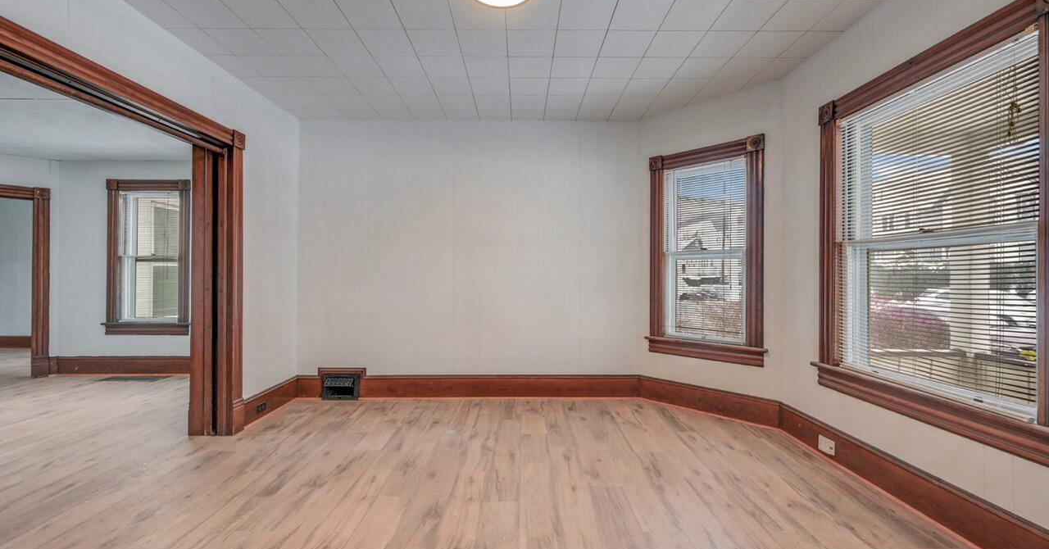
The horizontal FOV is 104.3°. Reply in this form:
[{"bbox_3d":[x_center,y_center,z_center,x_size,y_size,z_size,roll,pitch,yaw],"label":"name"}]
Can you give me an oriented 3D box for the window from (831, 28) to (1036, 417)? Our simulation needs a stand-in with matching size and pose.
[{"bbox_3d":[1.976,-0.196,2.035,0.120,1.525,1.030,0,0,0],"label":"window"}]

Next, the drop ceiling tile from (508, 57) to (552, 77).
[{"bbox_3d":[0.041,-1.495,2.933,0.305,0.016,0.305,0,0,-1],"label":"drop ceiling tile"}]

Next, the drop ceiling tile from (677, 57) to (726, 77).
[{"bbox_3d":[1.261,-1.479,2.915,0.305,0.015,0.303,0,0,0],"label":"drop ceiling tile"}]

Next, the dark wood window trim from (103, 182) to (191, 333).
[{"bbox_3d":[-4.469,-0.201,4.884,1.000,1.800,0.130,0,0,-1],"label":"dark wood window trim"}]

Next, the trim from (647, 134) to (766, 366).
[{"bbox_3d":[1.531,-0.185,3.523,0.120,1.822,1.010,0,0,-45],"label":"trim"}]

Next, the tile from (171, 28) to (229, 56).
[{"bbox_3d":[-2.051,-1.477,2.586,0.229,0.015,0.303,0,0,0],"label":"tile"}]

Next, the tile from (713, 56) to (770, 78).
[{"bbox_3d":[1.565,-1.481,2.916,0.305,0.020,0.305,0,0,-1],"label":"tile"}]

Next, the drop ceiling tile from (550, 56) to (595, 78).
[{"bbox_3d":[0.348,-1.495,2.936,0.305,0.016,0.305,0,0,-1],"label":"drop ceiling tile"}]

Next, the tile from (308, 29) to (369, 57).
[{"bbox_3d":[-1.175,-1.477,2.591,0.305,0.018,0.302,0,0,-1],"label":"tile"}]

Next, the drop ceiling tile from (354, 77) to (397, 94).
[{"bbox_3d":[-1.180,-1.477,3.191,0.305,0.018,0.302,0,0,-1],"label":"drop ceiling tile"}]

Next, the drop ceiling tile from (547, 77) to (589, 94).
[{"bbox_3d":[0.344,-1.482,3.207,0.305,0.020,0.305,0,0,-1],"label":"drop ceiling tile"}]

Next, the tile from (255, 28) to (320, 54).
[{"bbox_3d":[-1.480,-1.477,2.588,0.305,0.020,0.305,0,0,-1],"label":"tile"}]

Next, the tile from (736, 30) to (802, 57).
[{"bbox_3d":[1.569,-1.477,2.616,0.305,0.015,0.303,0,0,0],"label":"tile"}]

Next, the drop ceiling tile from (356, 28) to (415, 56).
[{"bbox_3d":[-0.870,-1.478,2.593,0.305,0.020,0.305,0,0,-1],"label":"drop ceiling tile"}]

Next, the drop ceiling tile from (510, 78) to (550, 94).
[{"bbox_3d":[0.038,-1.497,3.238,0.305,0.016,0.305,0,0,-1],"label":"drop ceiling tile"}]

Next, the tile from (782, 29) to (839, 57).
[{"bbox_3d":[1.832,-1.477,2.618,0.223,0.015,0.303,0,0,0],"label":"tile"}]

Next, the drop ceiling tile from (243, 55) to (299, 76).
[{"bbox_3d":[-1.791,-1.481,2.893,0.305,0.016,0.305,0,1,-1],"label":"drop ceiling tile"}]

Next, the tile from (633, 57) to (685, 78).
[{"bbox_3d":[0.957,-1.479,2.913,0.305,0.015,0.303,0,0,0],"label":"tile"}]

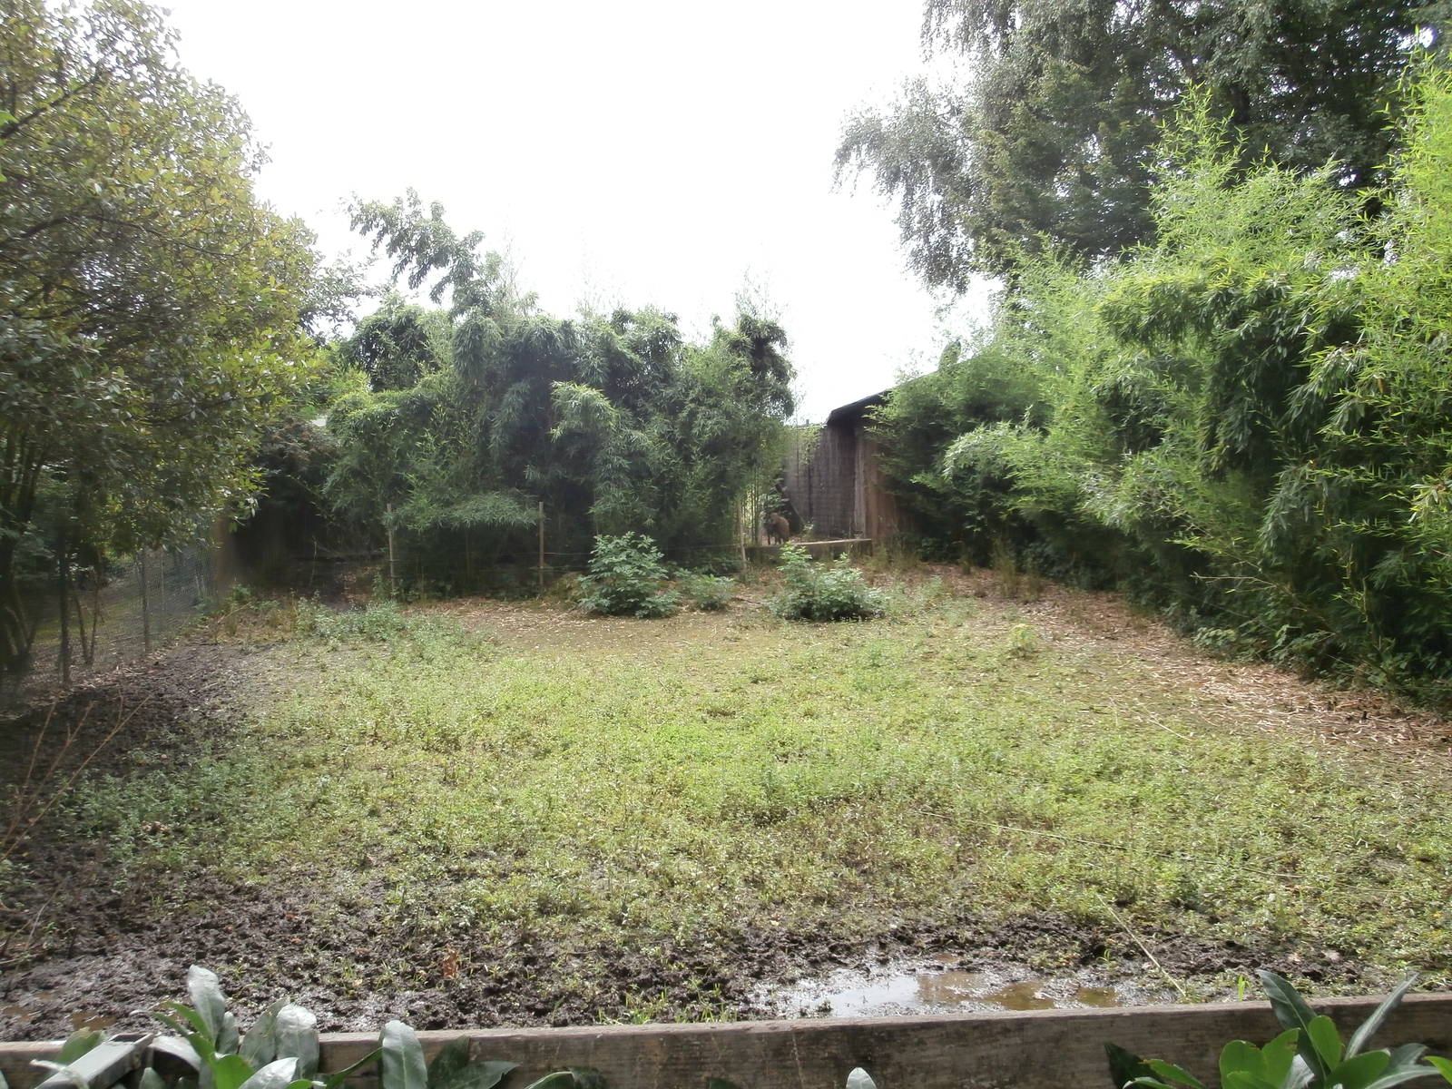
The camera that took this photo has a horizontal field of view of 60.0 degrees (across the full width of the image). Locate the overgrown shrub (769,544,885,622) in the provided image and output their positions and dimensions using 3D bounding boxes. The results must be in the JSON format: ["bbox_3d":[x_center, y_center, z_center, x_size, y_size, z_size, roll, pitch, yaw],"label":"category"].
[{"bbox_3d":[1.240,0.460,15.500,1.400,0.950,1.250,0,1,0],"label":"overgrown shrub"}]

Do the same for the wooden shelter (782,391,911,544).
[{"bbox_3d":[2.100,-1.350,22.000,2.300,2.650,2.400,0,1,14],"label":"wooden shelter"}]

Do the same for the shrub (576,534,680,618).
[{"bbox_3d":[-1.200,0.380,15.500,1.250,1.020,1.150,0,1,0],"label":"shrub"}]

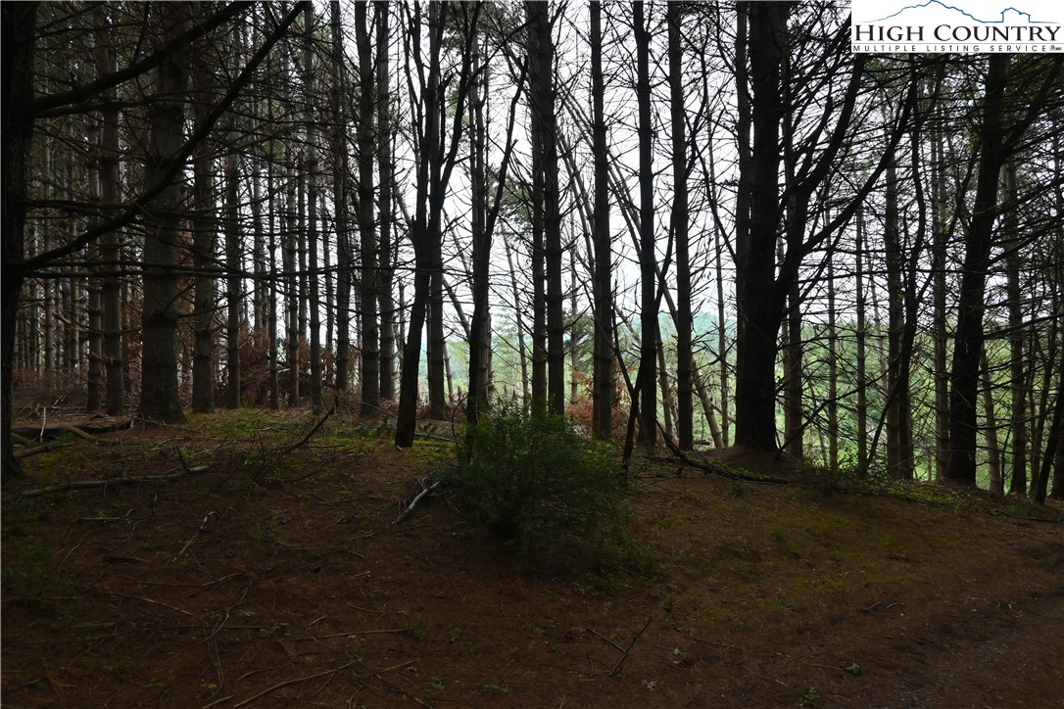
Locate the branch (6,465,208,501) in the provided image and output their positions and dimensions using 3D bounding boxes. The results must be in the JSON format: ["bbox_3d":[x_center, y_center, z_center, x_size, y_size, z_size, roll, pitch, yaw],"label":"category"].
[{"bbox_3d":[-4.214,1.290,7.150,1.724,0.140,0.170,-4,2,-31],"label":"branch"}]

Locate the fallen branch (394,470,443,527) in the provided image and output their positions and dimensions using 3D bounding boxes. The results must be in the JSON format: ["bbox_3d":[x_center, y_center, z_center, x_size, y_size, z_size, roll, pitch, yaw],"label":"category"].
[{"bbox_3d":[-0.992,1.248,6.200,0.180,0.130,0.758,0,26,28],"label":"fallen branch"}]

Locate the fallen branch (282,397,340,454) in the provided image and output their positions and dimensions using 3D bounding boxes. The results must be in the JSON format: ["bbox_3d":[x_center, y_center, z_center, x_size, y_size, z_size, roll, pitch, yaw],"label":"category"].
[{"bbox_3d":[-2.611,0.834,8.350,0.890,0.120,0.140,-46,7,-6],"label":"fallen branch"}]

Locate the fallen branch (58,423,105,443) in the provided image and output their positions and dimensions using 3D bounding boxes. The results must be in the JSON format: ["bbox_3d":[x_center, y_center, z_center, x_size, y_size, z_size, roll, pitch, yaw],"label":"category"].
[{"bbox_3d":[-5.879,1.020,9.250,1.021,0.090,0.100,9,5,29],"label":"fallen branch"}]

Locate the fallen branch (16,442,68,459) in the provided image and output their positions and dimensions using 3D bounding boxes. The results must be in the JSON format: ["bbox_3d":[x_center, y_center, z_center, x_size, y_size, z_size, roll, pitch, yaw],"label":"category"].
[{"bbox_3d":[-5.899,1.143,8.550,0.110,0.090,0.709,0,3,9],"label":"fallen branch"}]

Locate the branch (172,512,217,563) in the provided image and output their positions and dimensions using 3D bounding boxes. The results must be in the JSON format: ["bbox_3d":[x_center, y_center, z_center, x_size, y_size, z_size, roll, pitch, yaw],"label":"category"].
[{"bbox_3d":[-2.650,1.434,5.600,0.150,0.080,0.818,-1,11,-4],"label":"branch"}]

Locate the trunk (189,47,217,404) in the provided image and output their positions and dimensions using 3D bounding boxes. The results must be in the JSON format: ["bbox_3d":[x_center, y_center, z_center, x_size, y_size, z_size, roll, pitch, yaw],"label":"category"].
[{"bbox_3d":[-5.237,-1.881,11.300,0.350,5.700,0.350,-1,1,0],"label":"trunk"}]

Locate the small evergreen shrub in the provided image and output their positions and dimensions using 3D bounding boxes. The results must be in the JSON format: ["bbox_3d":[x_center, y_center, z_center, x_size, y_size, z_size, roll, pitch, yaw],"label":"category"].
[{"bbox_3d":[0.029,1.047,5.900,1.500,1.270,1.350,-1,1,0],"label":"small evergreen shrub"}]

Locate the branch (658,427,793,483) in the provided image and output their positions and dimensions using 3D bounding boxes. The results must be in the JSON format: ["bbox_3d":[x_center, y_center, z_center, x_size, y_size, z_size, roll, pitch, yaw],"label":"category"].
[{"bbox_3d":[2.141,1.152,8.000,1.531,0.220,0.200,20,11,32],"label":"branch"}]

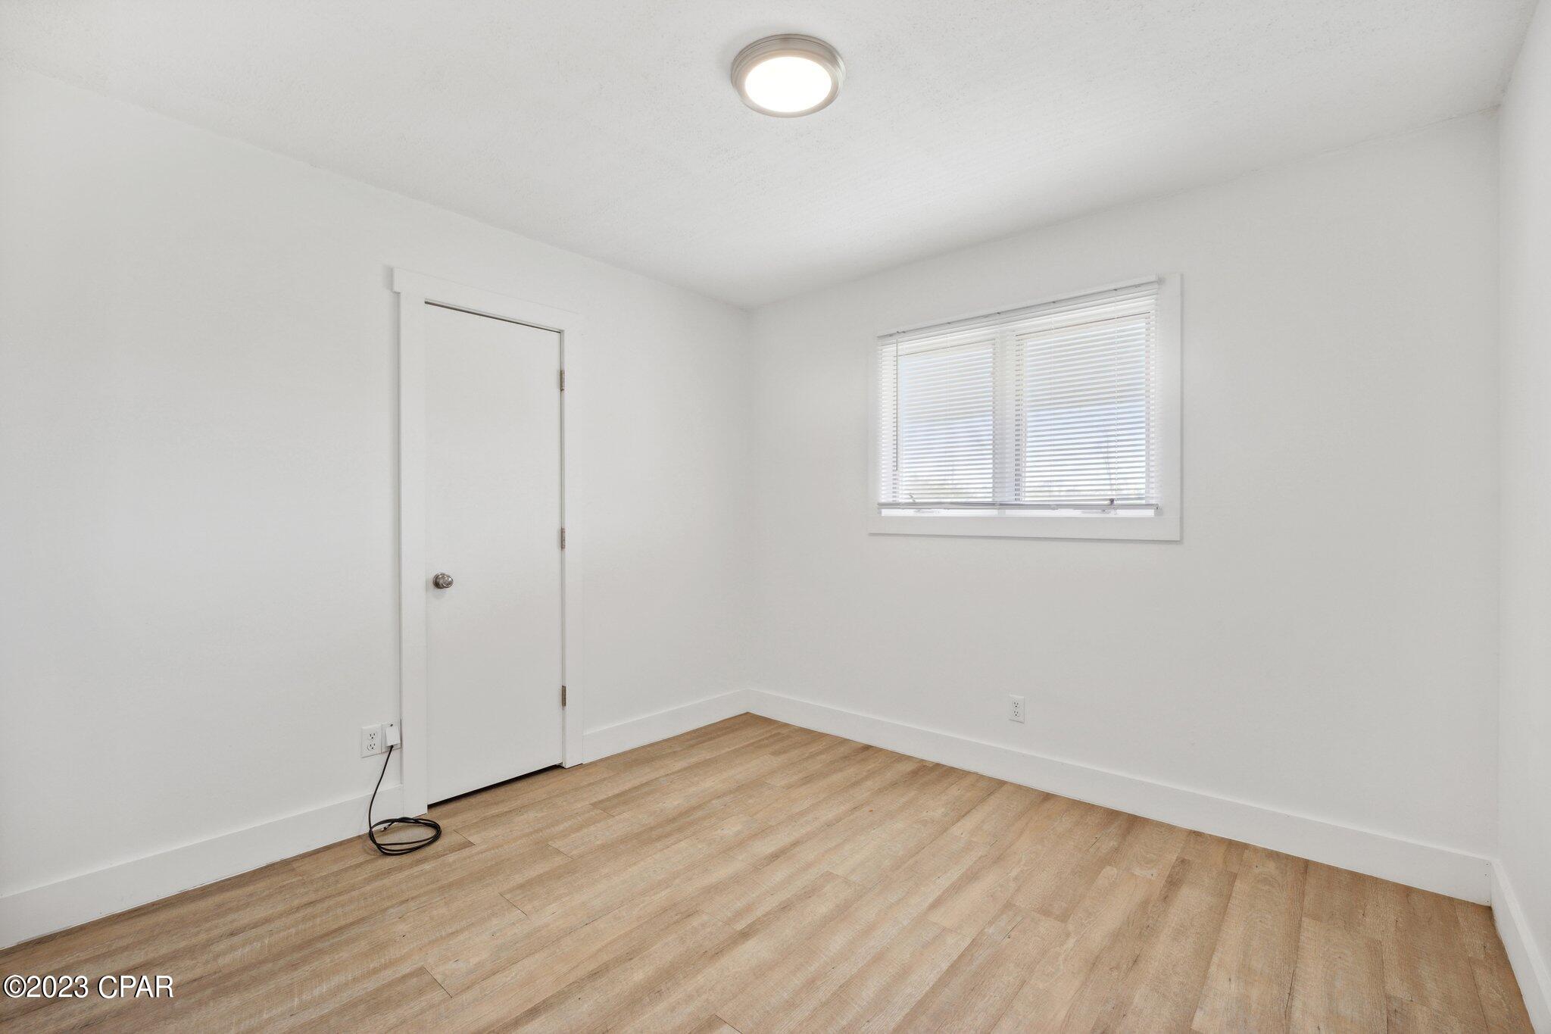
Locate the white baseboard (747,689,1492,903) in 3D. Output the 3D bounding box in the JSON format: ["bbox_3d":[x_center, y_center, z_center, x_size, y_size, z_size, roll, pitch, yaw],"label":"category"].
[{"bbox_3d":[0.999,1.114,2.932,3.057,0.133,0.016,0,0,39],"label":"white baseboard"}]

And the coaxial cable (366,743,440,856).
[{"bbox_3d":[-1.364,1.026,2.390,0.285,0.310,0.215,0,0,42],"label":"coaxial cable"}]

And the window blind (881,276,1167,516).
[{"bbox_3d":[1.004,-0.469,2.892,1.247,0.900,0.035,0,0,39],"label":"window blind"}]

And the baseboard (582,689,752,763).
[{"bbox_3d":[-0.556,1.113,3.497,0.016,0.134,1.100,0,0,42],"label":"baseboard"}]

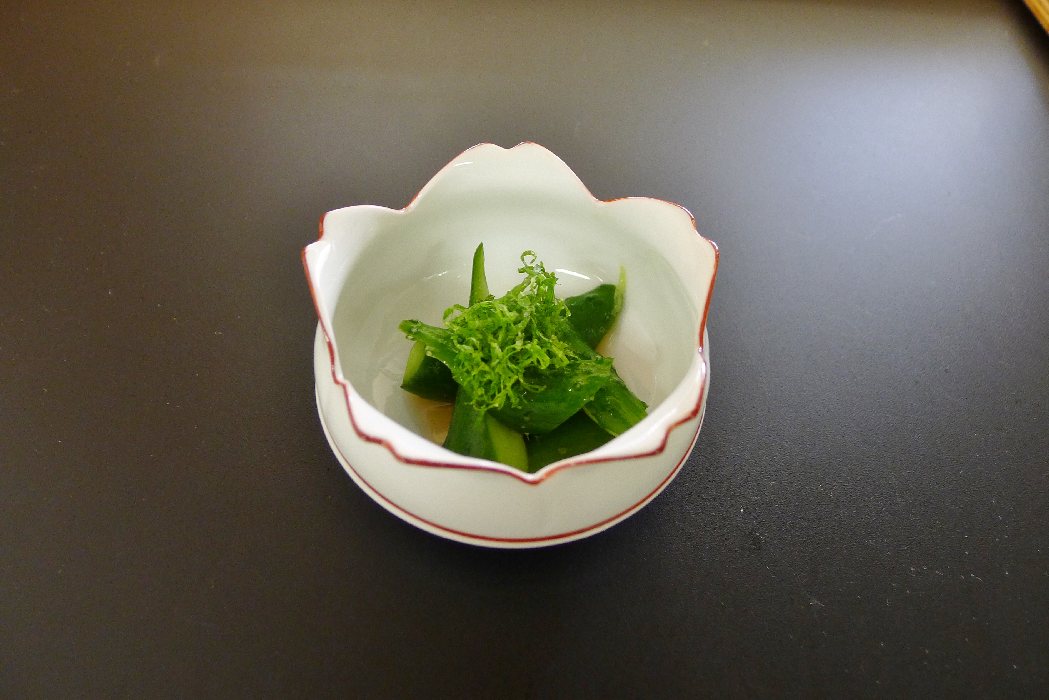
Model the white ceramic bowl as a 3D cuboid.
[{"bbox_3d":[-0.003,-0.002,0.215,0.123,0.060,0.123,1,56,-2],"label":"white ceramic bowl"}]

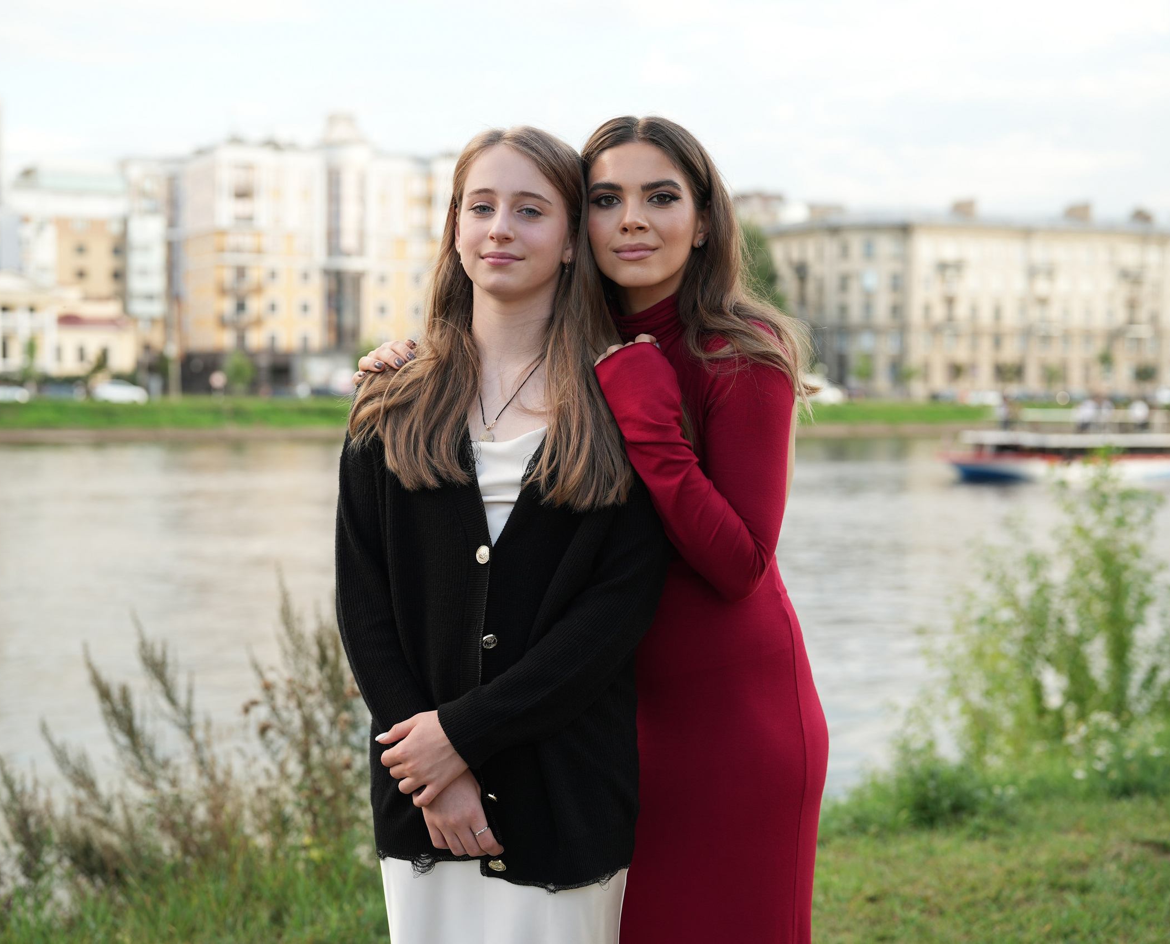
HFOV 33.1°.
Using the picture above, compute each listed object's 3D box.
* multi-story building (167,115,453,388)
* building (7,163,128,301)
[{"bbox_3d":[-27.490,-22.080,203.590,27.000,27.970,18.000,-1,3,-27],"label":"multi-story building"},{"bbox_3d":[-66.230,-24.290,251.170,17.500,28.350,14.000,-1,2,-23],"label":"building"}]

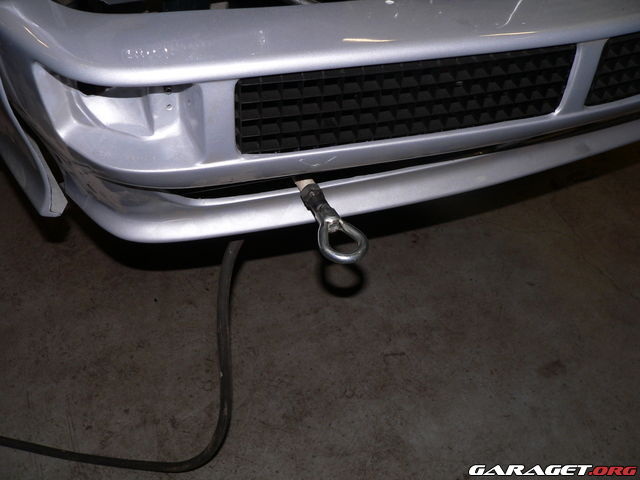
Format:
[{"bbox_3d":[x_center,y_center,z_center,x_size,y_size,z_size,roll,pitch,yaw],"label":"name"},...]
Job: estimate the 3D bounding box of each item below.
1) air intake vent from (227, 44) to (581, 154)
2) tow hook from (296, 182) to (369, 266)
[{"bbox_3d":[0.126,-0.216,1.021,0.507,0.121,0.050,-9,44,-13],"label":"air intake vent"},{"bbox_3d":[0.004,-0.038,0.990,0.065,0.028,0.206,-9,36,-13],"label":"tow hook"}]

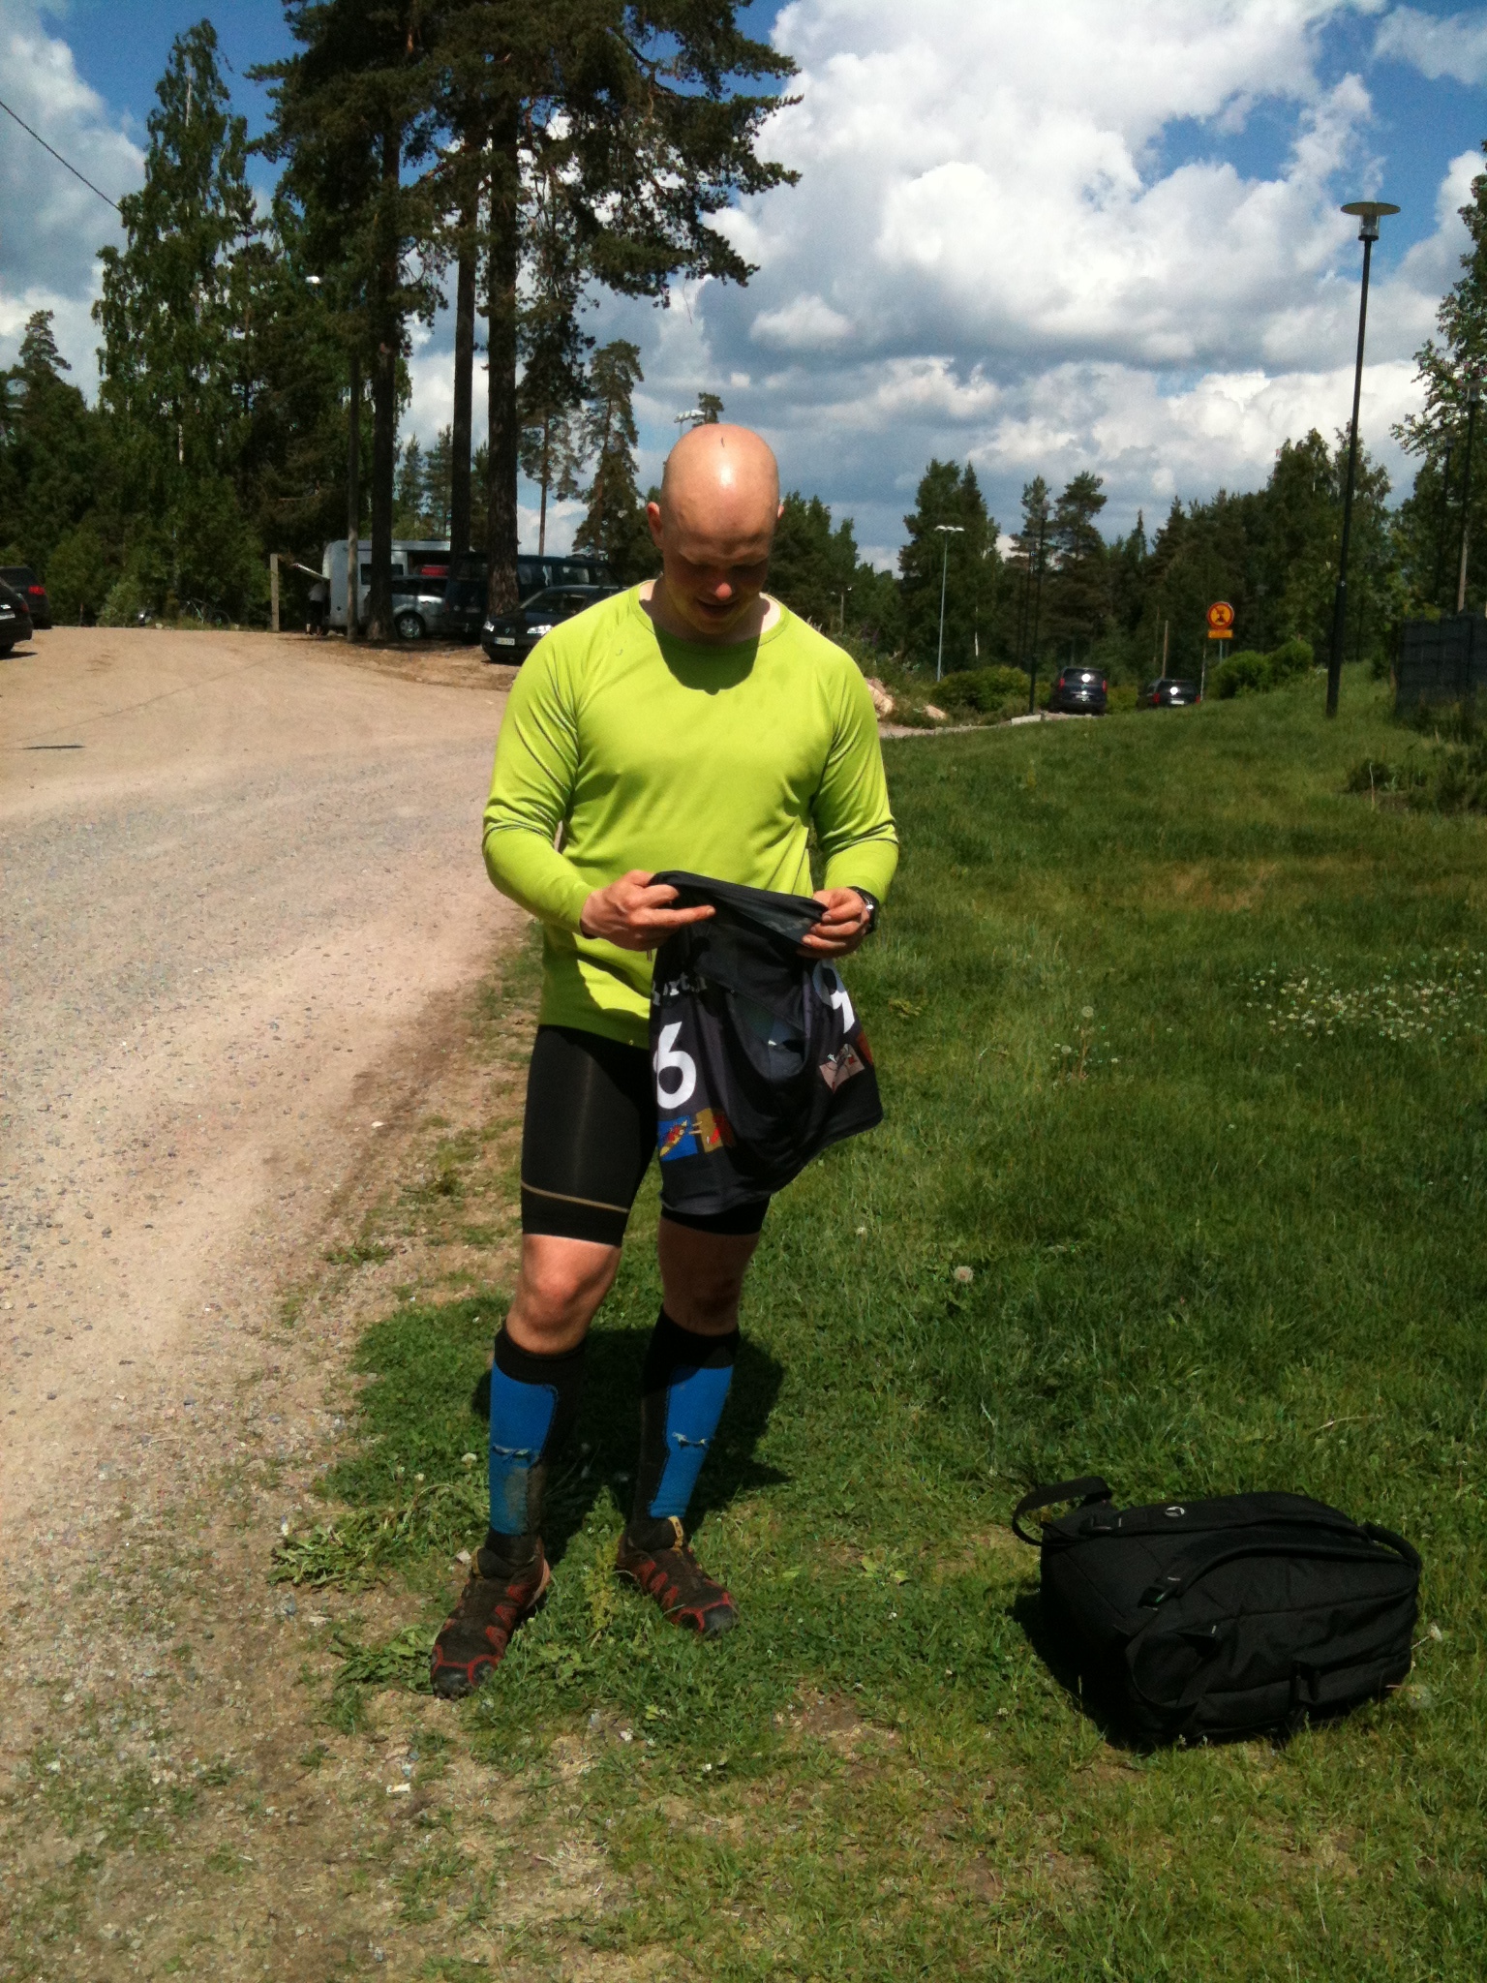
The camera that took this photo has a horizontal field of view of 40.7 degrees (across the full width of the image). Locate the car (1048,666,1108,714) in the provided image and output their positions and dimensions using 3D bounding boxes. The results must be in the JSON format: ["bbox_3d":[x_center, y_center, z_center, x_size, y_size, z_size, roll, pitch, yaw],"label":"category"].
[{"bbox_3d":[11.961,-10.690,71.500,1.760,1.660,4.300,3,8,4],"label":"car"}]

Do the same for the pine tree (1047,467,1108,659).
[{"bbox_3d":[17.530,-21.211,104.202,3.600,11.468,3.600,2,8,0],"label":"pine tree"}]

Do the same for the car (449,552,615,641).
[{"bbox_3d":[-4.418,-8.971,46.613,1.840,1.940,4.750,9,11,41],"label":"car"}]

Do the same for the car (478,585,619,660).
[{"bbox_3d":[-3.181,-6.999,38.300,1.780,1.450,4.500,6,9,29],"label":"car"}]

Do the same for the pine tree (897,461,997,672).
[{"bbox_3d":[10.943,-22.141,107.157,5.000,12.114,5.000,2,8,0],"label":"pine tree"}]

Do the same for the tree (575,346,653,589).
[{"bbox_3d":[-5.582,-20.828,84.117,3.500,12.692,3.500,2,8,0],"label":"tree"}]

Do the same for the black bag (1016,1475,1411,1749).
[{"bbox_3d":[0.683,0.897,2.928,0.480,0.205,0.300,-1,8,-22],"label":"black bag"}]

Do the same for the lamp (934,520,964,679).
[{"bbox_3d":[10.566,-20.148,106.000,1.550,9.100,0.400,3,8,7],"label":"lamp"}]

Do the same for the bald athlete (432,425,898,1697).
[{"bbox_3d":[-0.103,0.089,2.857,0.630,1.770,0.490,1,8,-9],"label":"bald athlete"}]

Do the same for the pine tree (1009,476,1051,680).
[{"bbox_3d":[14.926,-21.018,104.229,2.600,11.079,2.600,2,8,0],"label":"pine tree"}]

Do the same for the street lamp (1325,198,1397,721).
[{"bbox_3d":[7.788,-6.756,25.650,0.730,6.400,0.730,2,8,0],"label":"street lamp"}]

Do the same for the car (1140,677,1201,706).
[{"bbox_3d":[15.458,-10.562,72.621,1.770,1.460,4.500,3,8,4],"label":"car"}]

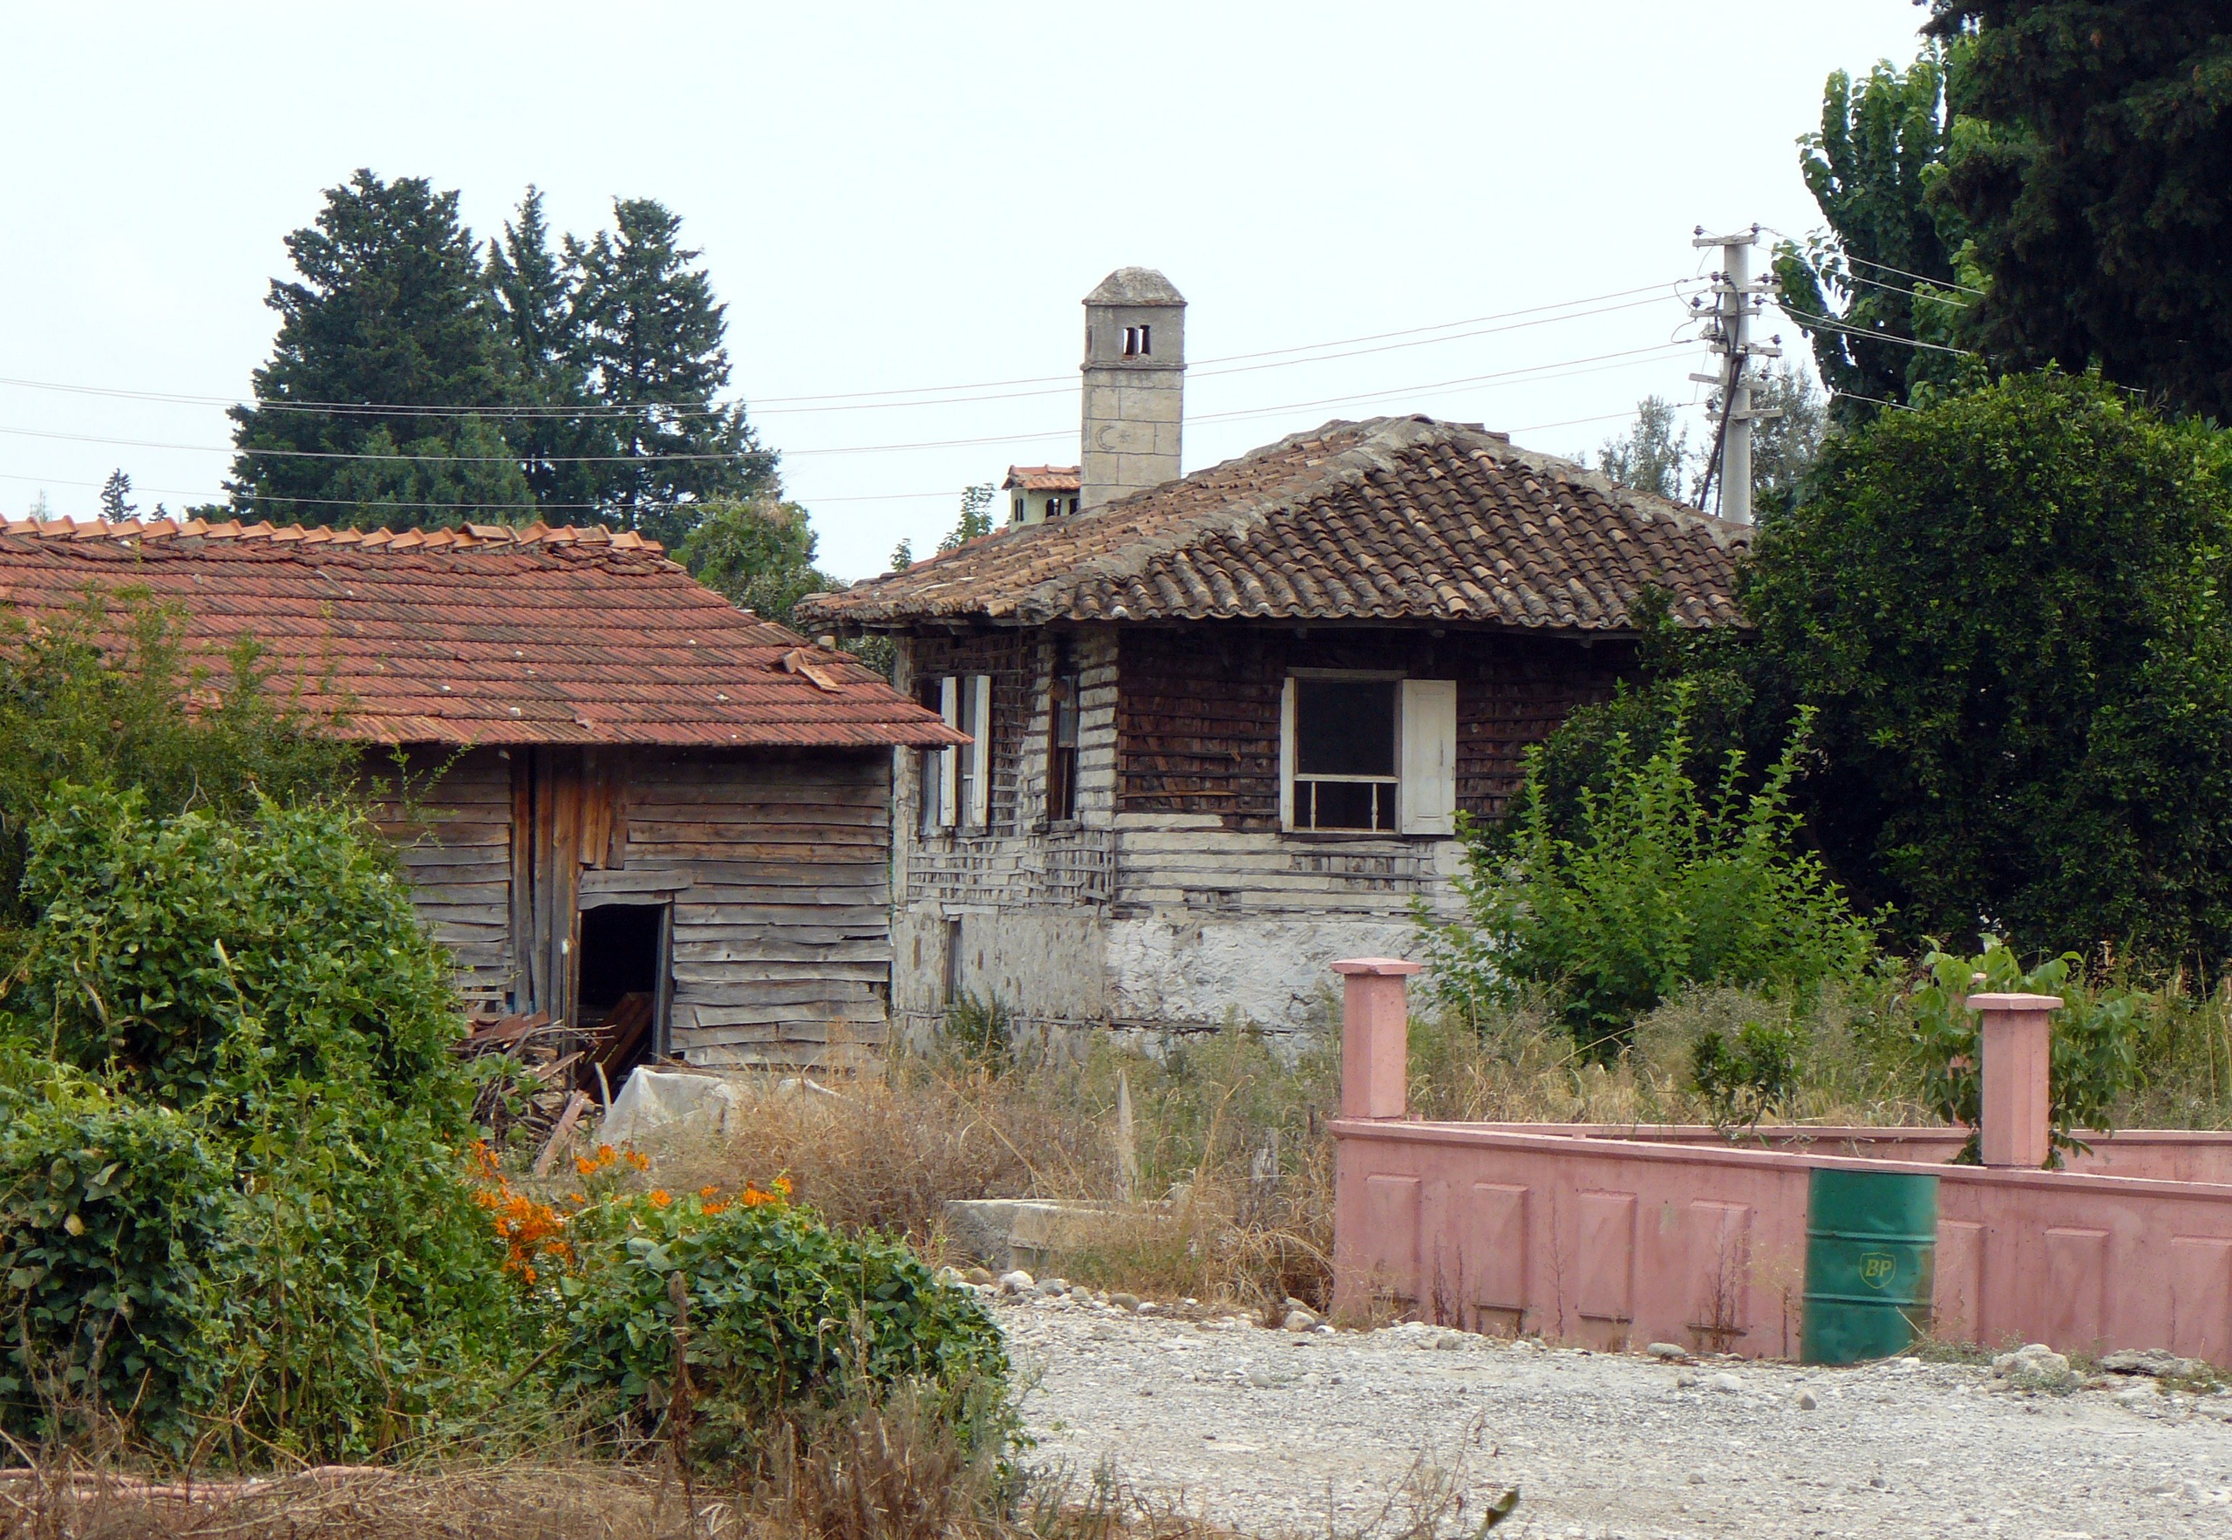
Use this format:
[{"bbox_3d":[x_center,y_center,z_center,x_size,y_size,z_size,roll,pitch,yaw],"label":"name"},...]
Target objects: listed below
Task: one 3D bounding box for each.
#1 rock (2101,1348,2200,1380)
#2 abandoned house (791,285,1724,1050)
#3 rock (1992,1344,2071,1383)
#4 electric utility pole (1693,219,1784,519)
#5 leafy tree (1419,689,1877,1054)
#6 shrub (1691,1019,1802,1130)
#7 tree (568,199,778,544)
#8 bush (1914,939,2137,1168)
[{"bbox_3d":[4.571,2.631,58.500,0.440,0.160,0.290,1,0,0],"label":"rock"},{"bbox_3d":[2.317,-0.891,110.978,7.990,6.580,10.200,1,0,-12],"label":"abandoned house"},{"bbox_3d":[4.071,2.637,58.800,0.350,0.185,0.280,1,0,0],"label":"rock"},{"bbox_3d":[5.838,-1.320,126.005,0.880,7.750,0.650,1,0,-6],"label":"electric utility pole"},{"bbox_3d":[3.638,0.866,91.002,3.100,2.850,2.900,1,0,0],"label":"leafy tree"},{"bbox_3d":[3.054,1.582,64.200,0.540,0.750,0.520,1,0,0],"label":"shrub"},{"bbox_3d":[-6.800,-3.192,200.007,3.200,10.900,3.200,1,0,0],"label":"tree"},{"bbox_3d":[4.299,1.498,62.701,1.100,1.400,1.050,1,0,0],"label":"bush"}]

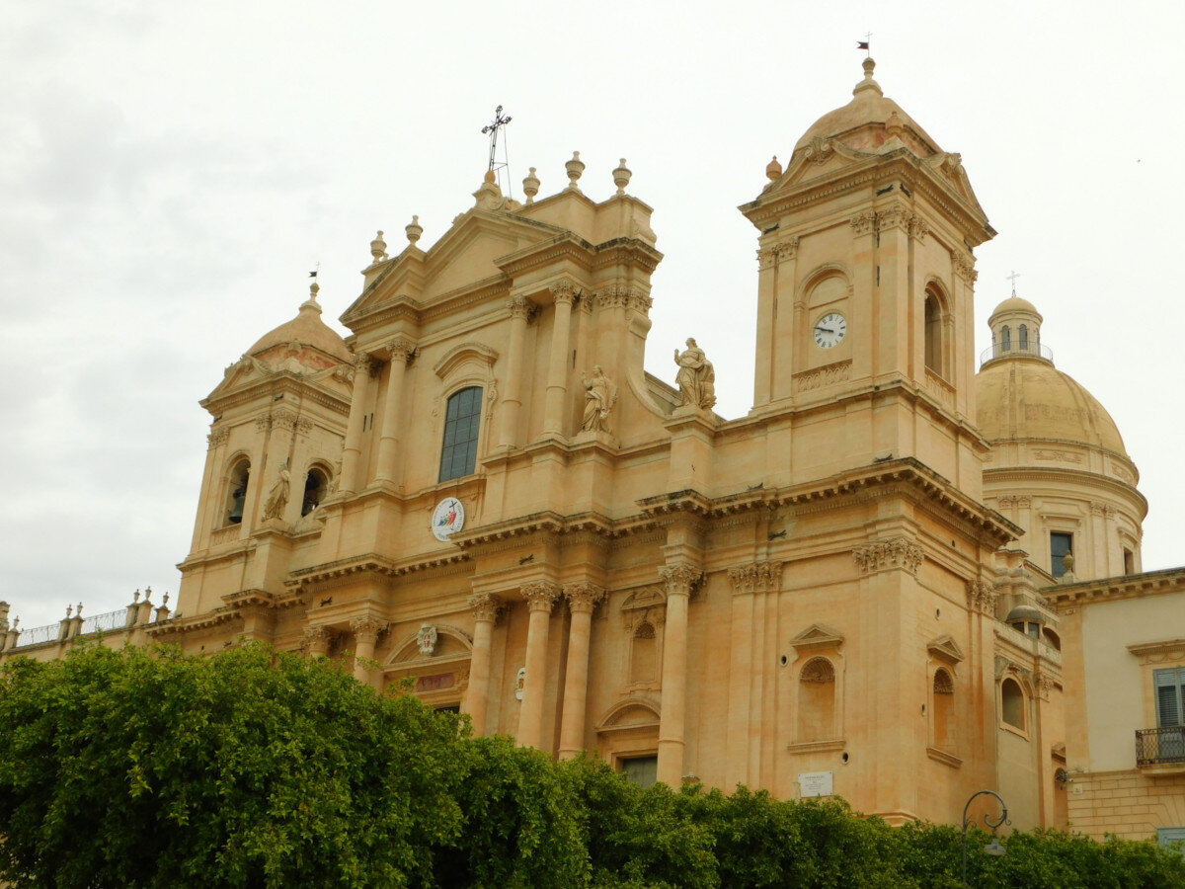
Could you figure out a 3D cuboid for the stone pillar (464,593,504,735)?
[{"bbox_3d":[-4.239,9.620,55.408,1.100,8.900,1.100,-15,-29,38],"label":"stone pillar"}]

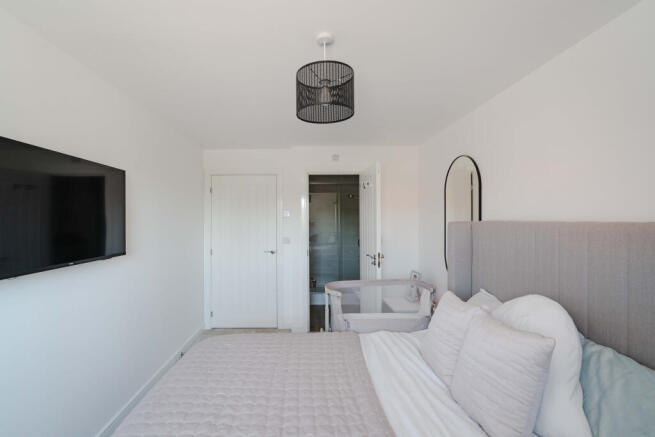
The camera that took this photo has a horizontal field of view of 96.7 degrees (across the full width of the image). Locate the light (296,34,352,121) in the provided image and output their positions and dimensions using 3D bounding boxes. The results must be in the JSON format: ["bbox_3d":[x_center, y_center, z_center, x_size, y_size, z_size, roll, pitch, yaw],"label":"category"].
[{"bbox_3d":[-0.011,-0.723,1.485,0.292,0.392,0.292,0,0,0],"label":"light"}]

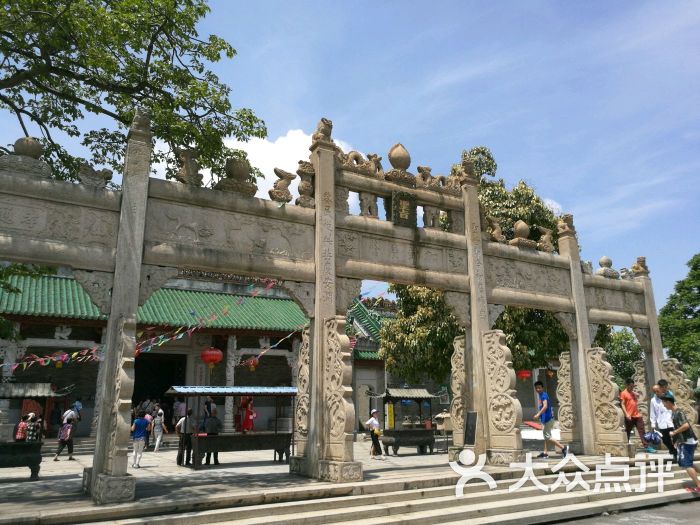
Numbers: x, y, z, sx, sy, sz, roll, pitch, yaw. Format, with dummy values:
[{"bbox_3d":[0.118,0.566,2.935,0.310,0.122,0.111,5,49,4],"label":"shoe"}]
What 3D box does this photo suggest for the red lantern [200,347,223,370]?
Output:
[{"bbox_3d":[-6.012,4.189,23.700,0.930,1.040,0.930,8,-15,-29],"label":"red lantern"}]

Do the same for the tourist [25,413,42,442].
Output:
[{"bbox_3d":[-10.675,5.936,18.603,0.460,1.560,0.320,5,-16,-19],"label":"tourist"}]

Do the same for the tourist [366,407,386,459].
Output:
[{"bbox_3d":[0.800,5.510,17.528,0.520,1.580,0.480,-7,-16,23],"label":"tourist"}]

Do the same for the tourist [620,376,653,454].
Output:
[{"bbox_3d":[6.781,3.621,12.922,0.600,1.710,0.500,-7,-15,29],"label":"tourist"}]

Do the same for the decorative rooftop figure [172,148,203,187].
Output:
[{"bbox_3d":[-2.879,-1.683,9.672,0.500,0.680,0.360,8,-17,-30],"label":"decorative rooftop figure"}]

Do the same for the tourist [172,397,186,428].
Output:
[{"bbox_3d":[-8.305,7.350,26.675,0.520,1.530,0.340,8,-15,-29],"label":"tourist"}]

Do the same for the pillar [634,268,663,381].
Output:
[{"bbox_3d":[8.707,2.688,15.695,0.340,5.050,0.340,8,-17,-30],"label":"pillar"}]

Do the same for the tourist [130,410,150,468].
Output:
[{"bbox_3d":[-6.082,5.193,16.032,0.480,1.570,0.330,4,-16,-17],"label":"tourist"}]

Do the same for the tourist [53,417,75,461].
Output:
[{"bbox_3d":[-9.489,5.854,18.148,0.550,1.350,0.500,4,-14,-17],"label":"tourist"}]

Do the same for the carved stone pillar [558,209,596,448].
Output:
[{"bbox_3d":[5.656,1.602,13.659,0.420,6.050,0.440,8,-18,-29],"label":"carved stone pillar"}]

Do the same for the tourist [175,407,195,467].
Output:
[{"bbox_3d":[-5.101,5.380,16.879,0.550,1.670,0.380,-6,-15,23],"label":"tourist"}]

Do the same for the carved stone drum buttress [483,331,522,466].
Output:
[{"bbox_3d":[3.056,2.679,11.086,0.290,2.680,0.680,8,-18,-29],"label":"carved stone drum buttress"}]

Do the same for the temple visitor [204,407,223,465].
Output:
[{"bbox_3d":[-4.109,5.285,16.612,0.500,1.650,0.340,-2,-15,6],"label":"temple visitor"}]

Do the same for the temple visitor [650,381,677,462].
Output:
[{"bbox_3d":[6.757,3.465,11.750,0.480,1.630,0.420,14,-22,-43],"label":"temple visitor"}]

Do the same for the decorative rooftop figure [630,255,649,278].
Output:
[{"bbox_3d":[7.695,0.133,14.488,0.450,0.520,0.420,8,-15,-29],"label":"decorative rooftop figure"}]

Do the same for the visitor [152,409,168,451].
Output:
[{"bbox_3d":[-7.496,6.694,21.779,0.520,1.600,0.360,2,-15,-11],"label":"visitor"}]

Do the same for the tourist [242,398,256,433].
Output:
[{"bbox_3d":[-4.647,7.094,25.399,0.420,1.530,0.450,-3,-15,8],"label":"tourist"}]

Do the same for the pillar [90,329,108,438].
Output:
[{"bbox_3d":[-10.243,4.923,22.645,0.480,4.430,0.480,8,-15,-29],"label":"pillar"}]

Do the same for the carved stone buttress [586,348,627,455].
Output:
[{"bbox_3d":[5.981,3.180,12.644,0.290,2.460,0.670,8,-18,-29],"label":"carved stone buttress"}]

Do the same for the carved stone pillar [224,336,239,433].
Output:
[{"bbox_3d":[-5.378,5.574,25.163,0.500,4.320,0.500,8,-17,-30],"label":"carved stone pillar"}]

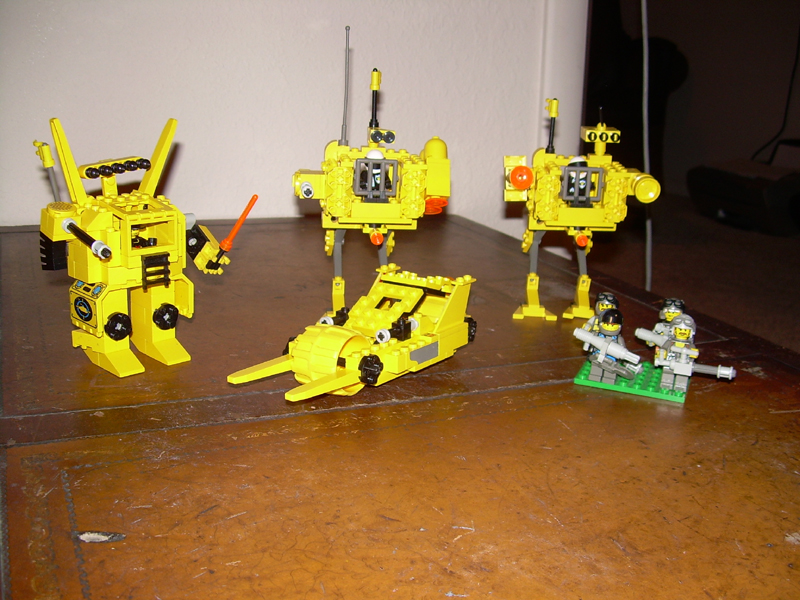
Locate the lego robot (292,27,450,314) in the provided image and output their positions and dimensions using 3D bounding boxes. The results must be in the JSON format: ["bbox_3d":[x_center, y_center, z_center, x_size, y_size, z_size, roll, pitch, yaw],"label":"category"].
[{"bbox_3d":[-0.018,-0.076,0.586,0.104,0.201,0.090,1,17,-4],"label":"lego robot"}]

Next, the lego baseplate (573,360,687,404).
[{"bbox_3d":[0.144,0.047,0.536,0.064,0.005,0.048,9,18,22],"label":"lego baseplate"}]

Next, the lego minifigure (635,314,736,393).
[{"bbox_3d":[0.165,0.033,0.503,0.052,0.046,0.022,9,18,22],"label":"lego minifigure"}]

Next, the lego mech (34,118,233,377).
[{"bbox_3d":[-0.155,-0.035,0.530,0.122,0.147,0.080,-14,23,-42],"label":"lego mech"}]

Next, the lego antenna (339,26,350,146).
[{"bbox_3d":[-0.036,-0.139,0.575,0.007,0.076,0.007,2,17,-4],"label":"lego antenna"}]

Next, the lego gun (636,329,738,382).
[{"bbox_3d":[0.163,0.033,0.498,0.053,0.021,0.012,9,18,22],"label":"lego gun"}]

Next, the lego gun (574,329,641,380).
[{"bbox_3d":[0.119,0.029,0.506,0.042,0.018,0.012,23,23,17],"label":"lego gun"}]

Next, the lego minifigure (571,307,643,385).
[{"bbox_3d":[0.122,0.029,0.512,0.039,0.045,0.021,9,18,22],"label":"lego minifigure"}]

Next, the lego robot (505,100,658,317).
[{"bbox_3d":[0.122,-0.062,0.626,0.101,0.158,0.092,1,17,-2],"label":"lego robot"}]

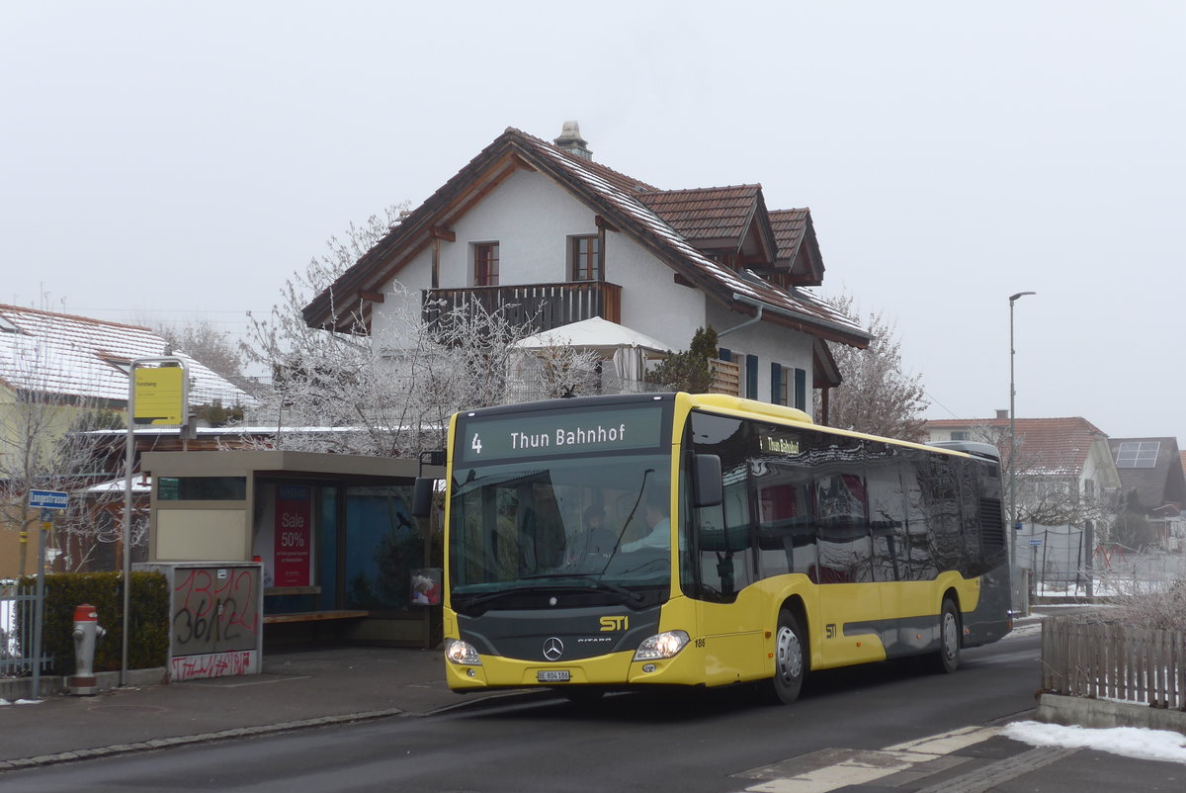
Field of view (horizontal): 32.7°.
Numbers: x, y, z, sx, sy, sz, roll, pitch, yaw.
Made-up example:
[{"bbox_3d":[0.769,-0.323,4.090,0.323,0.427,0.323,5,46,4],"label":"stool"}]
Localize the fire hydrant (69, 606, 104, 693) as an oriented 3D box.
[{"bbox_3d":[-5.158,2.581,20.626,0.330,0.902,0.340,-3,-5,42],"label":"fire hydrant"}]

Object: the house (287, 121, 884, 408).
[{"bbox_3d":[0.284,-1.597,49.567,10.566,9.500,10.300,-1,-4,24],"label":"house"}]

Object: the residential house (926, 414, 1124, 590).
[{"bbox_3d":[18.714,4.575,87.898,7.800,7.600,8.300,-1,-4,23],"label":"residential house"}]

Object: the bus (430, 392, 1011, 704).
[{"bbox_3d":[2.221,1.830,23.526,2.600,3.070,12.130,-3,-5,25],"label":"bus"}]

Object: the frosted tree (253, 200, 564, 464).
[{"bbox_3d":[-3.110,0.476,32.538,4.700,6.500,4.400,0,-4,0],"label":"frosted tree"}]

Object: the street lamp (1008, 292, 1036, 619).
[{"bbox_3d":[9.805,1.247,46.022,0.660,7.328,0.270,-1,-4,25],"label":"street lamp"}]

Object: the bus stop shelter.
[{"bbox_3d":[-3.770,2.150,27.180,2.160,2.630,4.650,-1,-4,25],"label":"bus stop shelter"}]

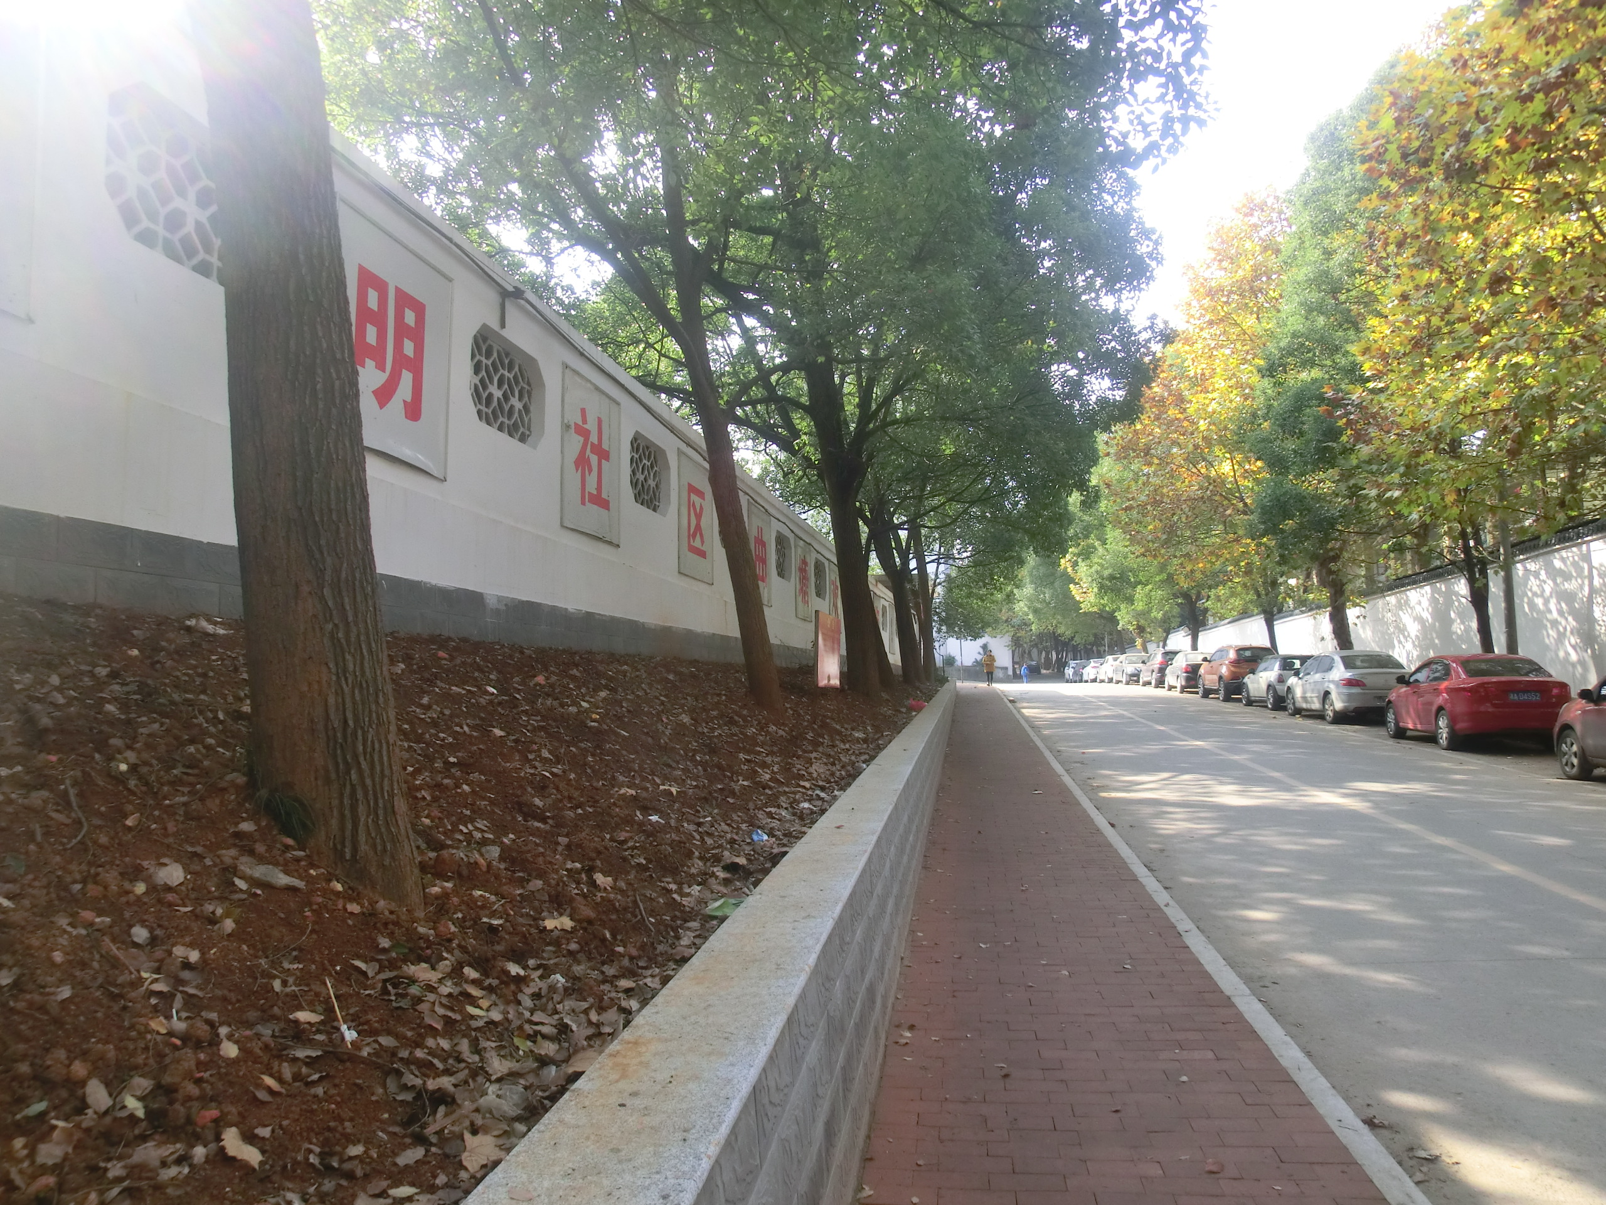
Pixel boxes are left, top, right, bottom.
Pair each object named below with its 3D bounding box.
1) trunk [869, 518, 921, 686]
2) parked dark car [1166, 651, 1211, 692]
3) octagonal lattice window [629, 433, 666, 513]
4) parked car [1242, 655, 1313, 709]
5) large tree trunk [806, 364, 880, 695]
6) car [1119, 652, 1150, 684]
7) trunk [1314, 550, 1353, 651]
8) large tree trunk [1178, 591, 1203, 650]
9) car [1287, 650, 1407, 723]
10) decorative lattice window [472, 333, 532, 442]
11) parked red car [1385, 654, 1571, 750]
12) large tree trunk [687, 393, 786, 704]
[{"bbox_3d":[1.721,0.012,20.500,0.850,3.050,0.650,0,-4,-6],"label":"trunk"},{"bbox_3d":[14.343,2.515,40.405,1.750,1.470,4.500,-1,-2,8],"label":"parked dark car"},{"bbox_3d":[-1.697,-1.354,11.937,0.160,0.742,1.303,-1,-5,11],"label":"octagonal lattice window"},{"bbox_3d":[12.710,2.030,29.131,1.690,1.410,3.720,-1,-3,8],"label":"parked car"},{"bbox_3d":[0.536,-0.894,13.800,0.850,4.100,0.650,0,-4,-6],"label":"large tree trunk"},{"bbox_3d":[16.617,3.265,55.360,1.760,1.600,4.300,-1,-3,7],"label":"car"},{"bbox_3d":[14.484,0.656,29.969,0.620,4.184,0.550,-8,-5,8],"label":"trunk"},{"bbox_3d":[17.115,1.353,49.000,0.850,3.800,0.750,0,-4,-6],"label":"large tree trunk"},{"bbox_3d":[12.018,1.792,24.389,1.810,1.510,4.650,-1,-2,8],"label":"car"},{"bbox_3d":[-1.968,-1.366,7.161,0.130,0.616,1.091,-1,-4,10],"label":"decorative lattice window"},{"bbox_3d":[11.499,1.676,19.298,1.760,1.490,4.420,-1,-2,10],"label":"parked red car"},{"bbox_3d":[-0.502,-0.412,8.362,0.320,2.451,0.290,-12,-5,8],"label":"large tree trunk"}]

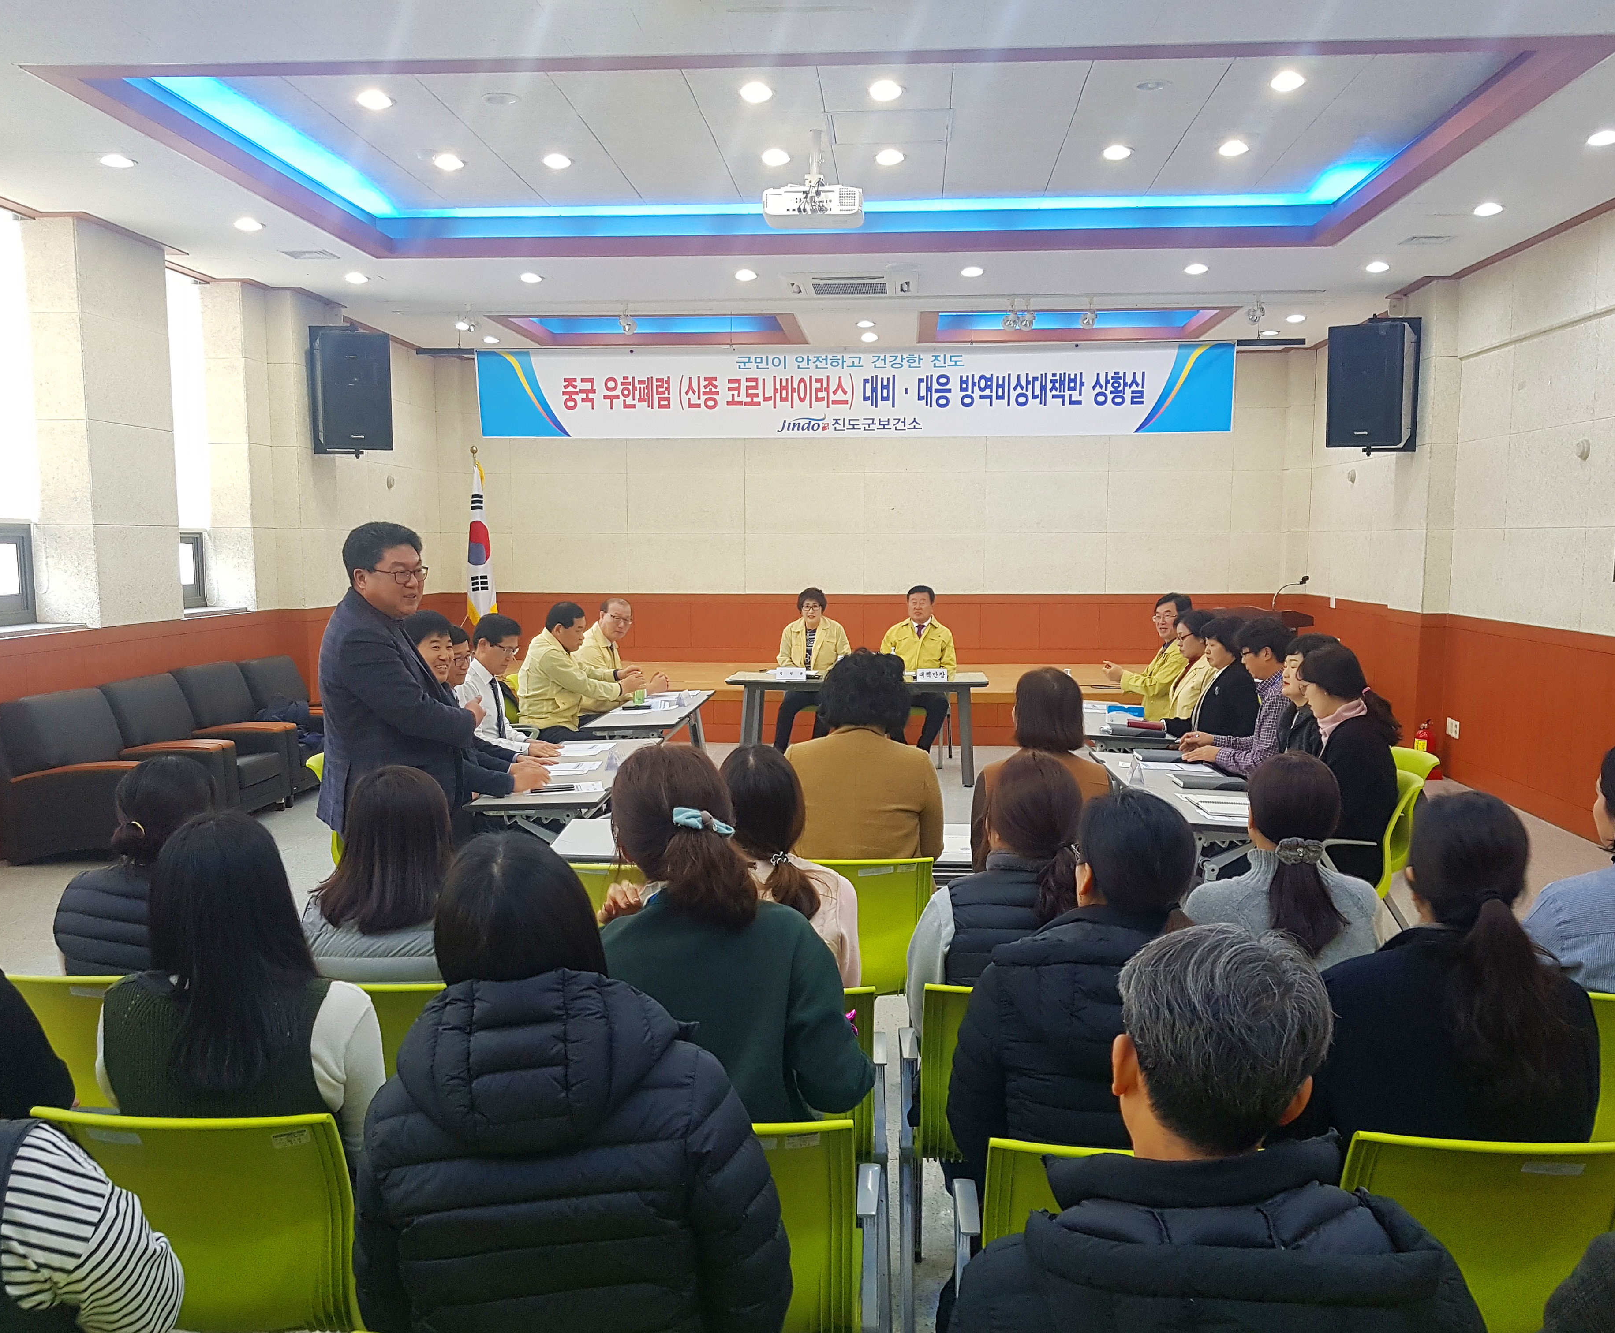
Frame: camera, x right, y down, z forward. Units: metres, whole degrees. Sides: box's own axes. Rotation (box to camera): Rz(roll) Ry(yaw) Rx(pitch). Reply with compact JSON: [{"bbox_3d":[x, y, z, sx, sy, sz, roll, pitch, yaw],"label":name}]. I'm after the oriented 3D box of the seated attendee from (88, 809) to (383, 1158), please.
[{"bbox_3d":[-0.918,0.841,2.425,0.470,1.260,0.780,1,5,4],"label":"seated attendee"}]

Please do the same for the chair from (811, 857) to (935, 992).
[{"bbox_3d":[0.134,0.922,3.926,0.560,0.840,0.580,1,5,4],"label":"chair"}]

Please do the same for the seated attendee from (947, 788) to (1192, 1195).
[{"bbox_3d":[0.510,0.826,2.348,0.520,1.310,0.780,1,5,4],"label":"seated attendee"}]

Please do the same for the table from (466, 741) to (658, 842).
[{"bbox_3d":[-0.970,0.790,5.758,0.470,0.725,1.550,0,5,1],"label":"table"}]

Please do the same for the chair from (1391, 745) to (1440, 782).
[{"bbox_3d":[2.273,0.781,5.460,0.570,0.840,0.560,0,5,-4],"label":"chair"}]

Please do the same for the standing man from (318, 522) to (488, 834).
[{"bbox_3d":[-1.299,0.420,4.341,0.450,1.755,0.500,1,6,11],"label":"standing man"}]

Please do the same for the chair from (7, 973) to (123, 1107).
[{"bbox_3d":[-1.330,1.009,2.915,0.570,0.830,0.560,1,5,4],"label":"chair"}]

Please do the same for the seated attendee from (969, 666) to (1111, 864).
[{"bbox_3d":[0.698,0.657,4.119,0.450,1.335,0.700,1,5,4],"label":"seated attendee"}]

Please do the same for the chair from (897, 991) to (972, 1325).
[{"bbox_3d":[0.474,1.024,2.872,0.560,0.840,0.580,1,5,4],"label":"chair"}]

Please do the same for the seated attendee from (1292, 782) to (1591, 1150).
[{"bbox_3d":[1.031,0.841,2.328,0.480,1.310,0.700,0,5,1],"label":"seated attendee"}]

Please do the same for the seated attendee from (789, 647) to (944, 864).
[{"bbox_3d":[0.178,0.638,4.006,0.470,1.390,0.700,1,5,4],"label":"seated attendee"}]

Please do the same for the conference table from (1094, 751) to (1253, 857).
[{"bbox_3d":[1.509,0.831,5.377,0.470,0.725,1.530,1,5,4],"label":"conference table"}]

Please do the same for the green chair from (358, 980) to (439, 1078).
[{"bbox_3d":[-0.726,1.014,2.880,0.570,0.830,0.560,1,5,4],"label":"green chair"}]

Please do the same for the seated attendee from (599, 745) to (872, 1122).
[{"bbox_3d":[-0.099,0.796,2.441,0.470,1.350,0.780,0,5,0],"label":"seated attendee"}]

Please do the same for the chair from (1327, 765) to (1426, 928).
[{"bbox_3d":[2.030,0.821,5.040,0.570,0.840,0.570,0,5,3],"label":"chair"}]

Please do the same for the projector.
[{"bbox_3d":[0.038,-2.234,6.492,0.470,0.135,0.380,1,5,4],"label":"projector"}]

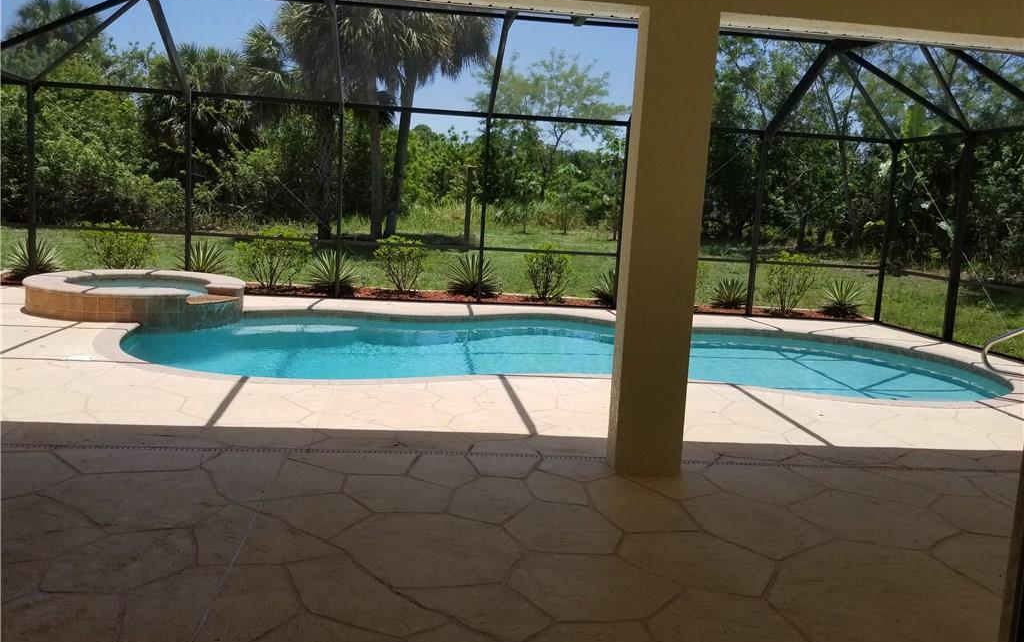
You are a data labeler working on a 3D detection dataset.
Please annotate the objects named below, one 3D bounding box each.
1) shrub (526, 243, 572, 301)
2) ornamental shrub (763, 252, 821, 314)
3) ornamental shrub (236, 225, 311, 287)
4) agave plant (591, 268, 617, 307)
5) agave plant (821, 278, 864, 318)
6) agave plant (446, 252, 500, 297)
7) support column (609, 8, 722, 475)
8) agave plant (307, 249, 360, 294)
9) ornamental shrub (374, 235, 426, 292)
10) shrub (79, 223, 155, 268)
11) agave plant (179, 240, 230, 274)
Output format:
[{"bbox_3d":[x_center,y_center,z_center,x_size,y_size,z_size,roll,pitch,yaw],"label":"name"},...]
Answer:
[{"bbox_3d":[0.676,-0.923,14.640,0.841,1.054,0.815,2,8,-6],"label":"shrub"},{"bbox_3d":[5.517,-0.757,15.126,1.057,1.165,1.026,2,8,-6],"label":"ornamental shrub"},{"bbox_3d":[-4.397,-1.166,14.120,1.340,1.122,1.299,2,8,-6],"label":"ornamental shrub"},{"bbox_3d":[1.973,-0.645,14.802,0.887,0.735,0.860,2,8,-6],"label":"agave plant"},{"bbox_3d":[5.963,-0.408,13.921,0.876,0.761,0.876,2,8,-7],"label":"agave plant"},{"bbox_3d":[-0.726,-0.877,14.512,0.978,0.829,0.949,2,8,-6],"label":"agave plant"},{"bbox_3d":[0.879,-0.410,4.582,0.412,2.680,0.220,2,8,-7],"label":"support column"},{"bbox_3d":[-3.011,-0.804,12.969,0.891,0.801,0.891,2,8,-7],"label":"agave plant"},{"bbox_3d":[-1.914,-0.917,13.176,0.880,1.090,0.880,2,8,-7],"label":"ornamental shrub"},{"bbox_3d":[-6.466,-1.094,12.645,1.188,1.077,1.188,2,8,-7],"label":"shrub"},{"bbox_3d":[-5.093,-0.917,12.721,0.875,0.860,0.875,2,8,-7],"label":"agave plant"}]

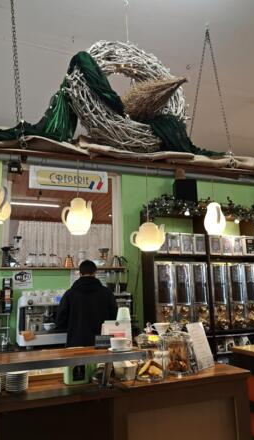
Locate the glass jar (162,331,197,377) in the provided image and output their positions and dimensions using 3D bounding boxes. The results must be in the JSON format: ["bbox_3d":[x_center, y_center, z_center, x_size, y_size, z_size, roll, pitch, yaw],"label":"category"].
[{"bbox_3d":[0.339,0.840,2.200,0.190,0.295,0.190,-1,-10,0],"label":"glass jar"}]

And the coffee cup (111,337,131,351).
[{"bbox_3d":[-0.040,0.766,2.120,0.120,0.072,0.098,-1,-10,0],"label":"coffee cup"}]

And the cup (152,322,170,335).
[{"bbox_3d":[0.238,0.750,2.350,0.115,0.085,0.105,-1,-10,0],"label":"cup"}]

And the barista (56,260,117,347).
[{"bbox_3d":[-0.348,1.233,2.998,0.530,1.740,0.380,1,-10,-13],"label":"barista"}]

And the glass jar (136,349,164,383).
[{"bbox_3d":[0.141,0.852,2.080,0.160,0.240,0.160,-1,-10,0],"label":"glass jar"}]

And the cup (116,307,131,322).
[{"bbox_3d":[-0.021,0.606,2.200,0.088,0.098,0.088,-1,-10,0],"label":"cup"}]

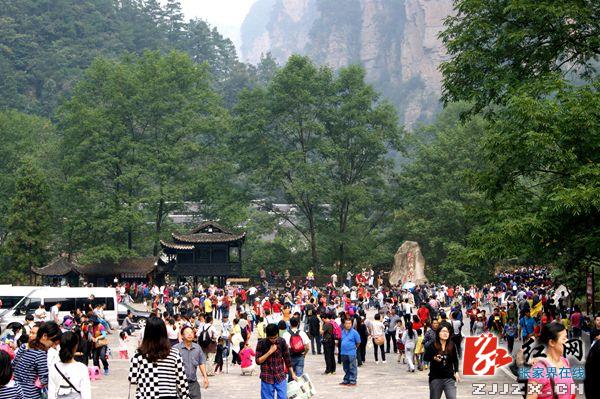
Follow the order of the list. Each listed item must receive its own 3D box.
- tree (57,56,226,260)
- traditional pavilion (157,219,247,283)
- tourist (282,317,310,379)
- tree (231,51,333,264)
[{"bbox_3d":[-17.472,-3.996,124.560,18.890,25.570,16.000,0,-4,0],"label":"tree"},{"bbox_3d":[-9.775,5.906,111.857,8.430,7.610,7.500,0,-4,0],"label":"traditional pavilion"},{"bbox_3d":[-0.079,3.724,27.410,0.660,1.680,0.460,1,-4,-8],"label":"tourist"},{"bbox_3d":[-1.954,-4.101,124.567,10.890,24.450,11.000,0,-4,0],"label":"tree"}]

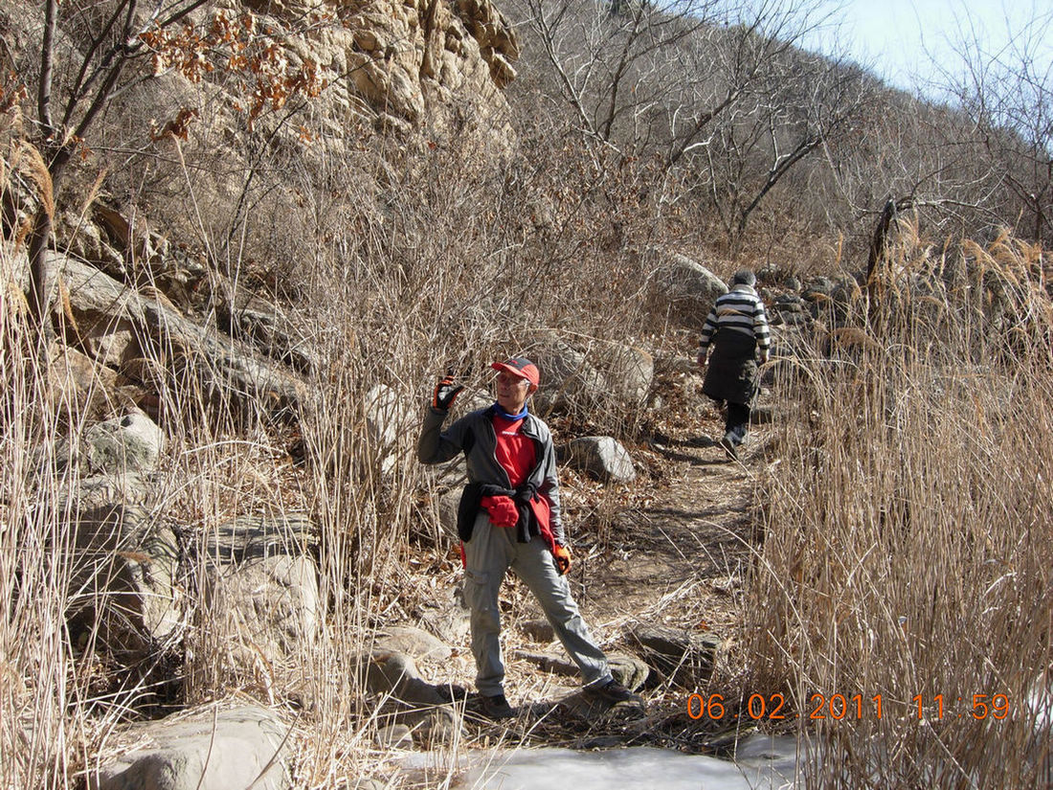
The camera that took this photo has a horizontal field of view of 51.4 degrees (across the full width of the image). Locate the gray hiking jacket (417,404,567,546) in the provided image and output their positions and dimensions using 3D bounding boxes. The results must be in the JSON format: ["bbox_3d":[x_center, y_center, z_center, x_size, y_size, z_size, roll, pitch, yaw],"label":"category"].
[{"bbox_3d":[-0.166,0.377,5.200,0.650,0.620,0.360,0,3,-5],"label":"gray hiking jacket"}]

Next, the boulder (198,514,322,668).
[{"bbox_3d":[-1.461,1.070,6.000,0.640,0.680,0.600,-1,4,-19],"label":"boulder"}]

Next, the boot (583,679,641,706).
[{"bbox_3d":[0.407,1.414,5.200,0.280,0.130,0.110,7,3,30],"label":"boot"}]

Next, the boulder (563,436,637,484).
[{"bbox_3d":[0.527,0.481,8.100,0.570,0.340,0.420,0,3,0],"label":"boulder"}]

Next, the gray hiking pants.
[{"bbox_3d":[0.048,0.995,5.220,0.660,0.840,0.360,-1,3,-9],"label":"gray hiking pants"}]

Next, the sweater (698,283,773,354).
[{"bbox_3d":[1.768,-0.650,9.300,0.580,0.560,0.320,2,-5,5],"label":"sweater"}]

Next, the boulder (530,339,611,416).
[{"bbox_3d":[0.381,-0.154,9.800,0.700,0.640,0.620,0,3,0],"label":"boulder"}]

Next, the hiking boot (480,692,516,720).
[{"bbox_3d":[-0.133,1.454,5.150,0.110,0.130,0.280,-2,4,-25],"label":"hiking boot"}]

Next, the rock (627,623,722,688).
[{"bbox_3d":[0.756,1.336,5.600,0.460,0.270,0.340,0,3,0],"label":"rock"}]

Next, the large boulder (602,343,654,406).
[{"bbox_3d":[0.887,-0.180,9.800,0.460,0.530,0.480,0,3,0],"label":"large boulder"}]

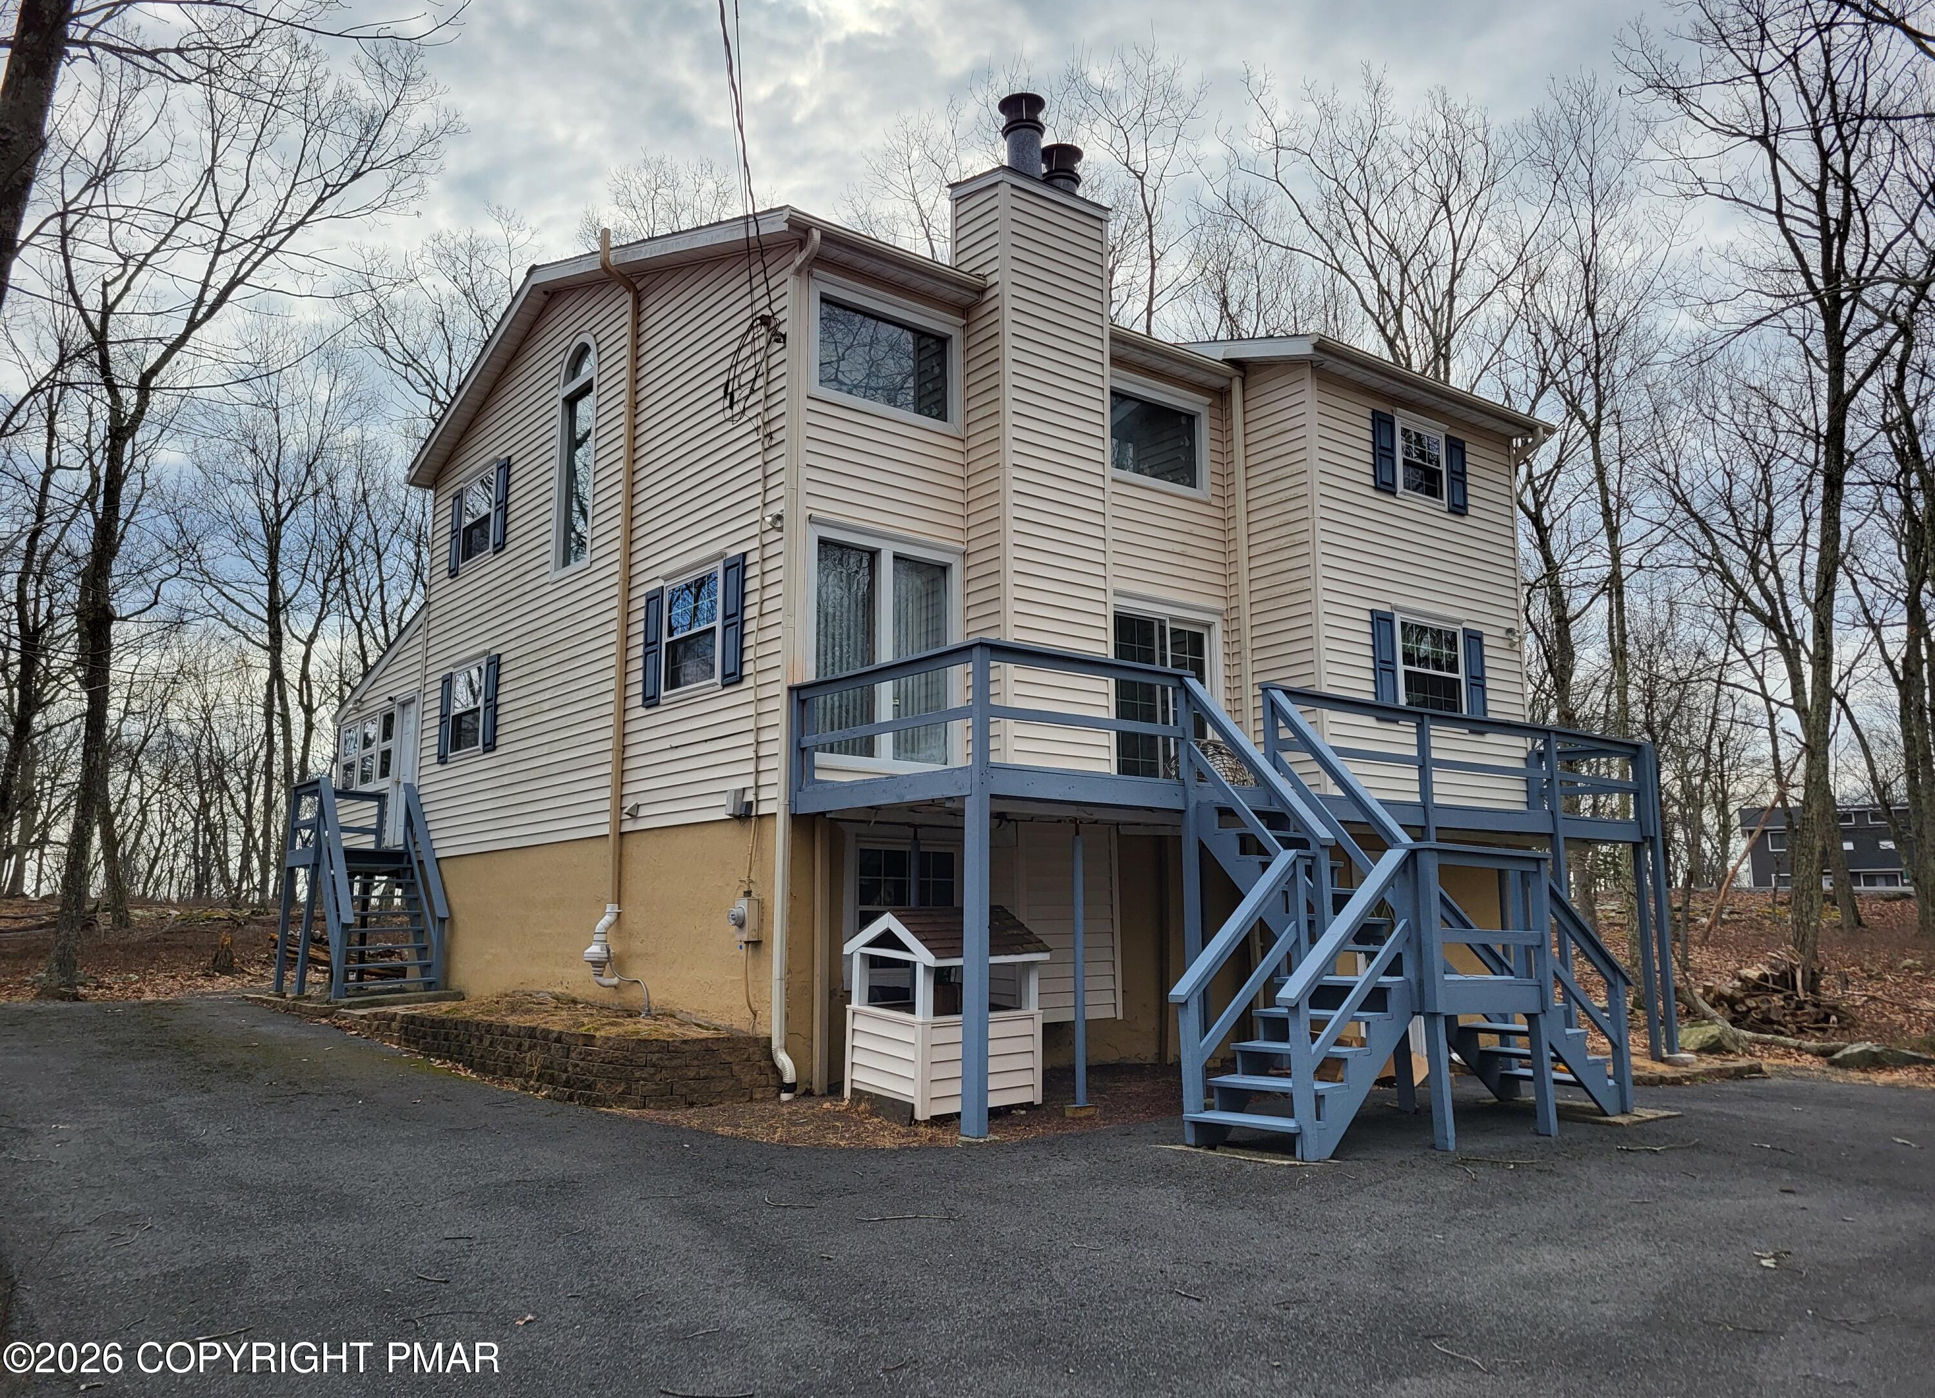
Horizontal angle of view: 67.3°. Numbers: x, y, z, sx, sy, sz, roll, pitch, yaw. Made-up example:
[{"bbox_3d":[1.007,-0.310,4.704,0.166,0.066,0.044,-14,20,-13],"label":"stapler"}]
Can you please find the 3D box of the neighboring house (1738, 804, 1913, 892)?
[{"bbox_3d":[57.358,10.140,97.000,10.500,6.400,8.000,-4,-10,20],"label":"neighboring house"}]

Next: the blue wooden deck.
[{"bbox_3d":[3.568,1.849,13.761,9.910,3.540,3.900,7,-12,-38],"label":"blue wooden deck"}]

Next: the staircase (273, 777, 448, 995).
[{"bbox_3d":[-8.043,2.490,19.333,1.240,2.850,3.220,7,-12,-38],"label":"staircase"}]

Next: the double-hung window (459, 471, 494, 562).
[{"bbox_3d":[-6.473,-2.381,19.142,0.110,1.230,1.180,7,-12,-38],"label":"double-hung window"}]

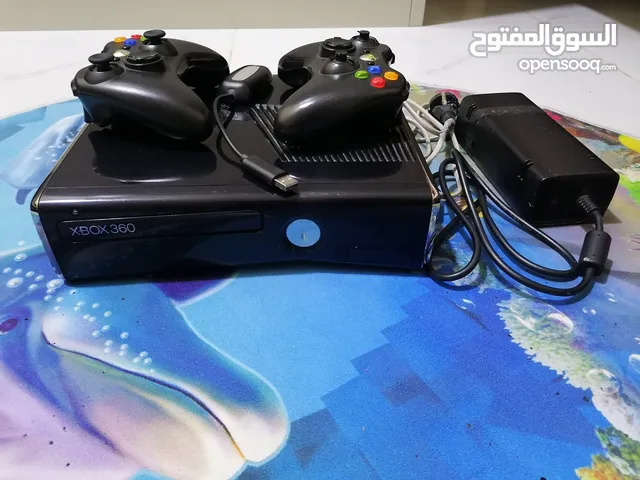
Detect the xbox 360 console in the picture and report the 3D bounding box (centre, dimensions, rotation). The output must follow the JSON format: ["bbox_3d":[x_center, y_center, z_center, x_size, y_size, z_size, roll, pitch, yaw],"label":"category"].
[{"bbox_3d":[-0.060,-0.074,0.456,0.270,0.075,0.252,-1,37,-3],"label":"xbox 360 console"}]

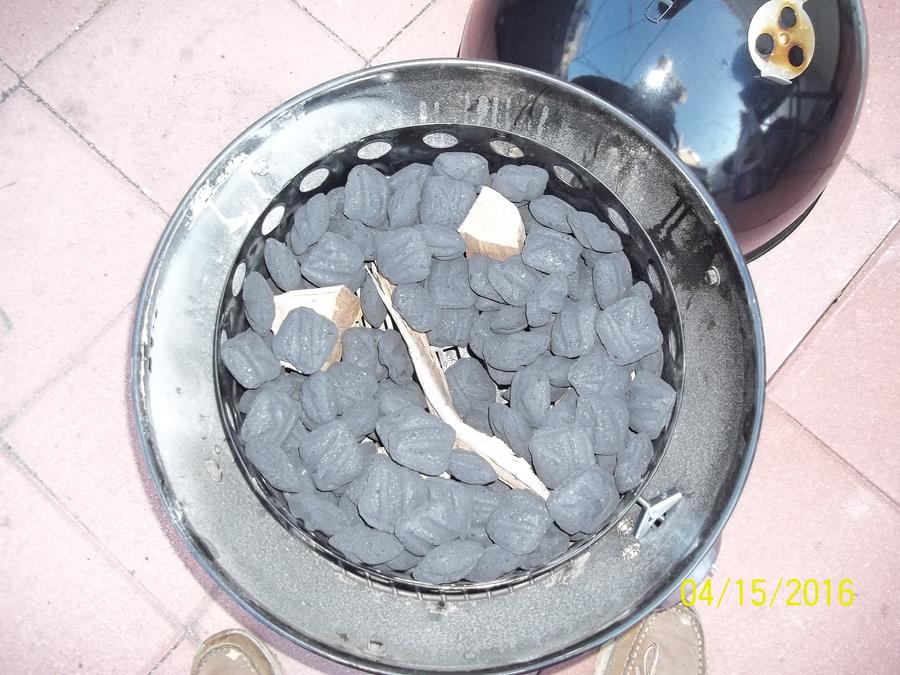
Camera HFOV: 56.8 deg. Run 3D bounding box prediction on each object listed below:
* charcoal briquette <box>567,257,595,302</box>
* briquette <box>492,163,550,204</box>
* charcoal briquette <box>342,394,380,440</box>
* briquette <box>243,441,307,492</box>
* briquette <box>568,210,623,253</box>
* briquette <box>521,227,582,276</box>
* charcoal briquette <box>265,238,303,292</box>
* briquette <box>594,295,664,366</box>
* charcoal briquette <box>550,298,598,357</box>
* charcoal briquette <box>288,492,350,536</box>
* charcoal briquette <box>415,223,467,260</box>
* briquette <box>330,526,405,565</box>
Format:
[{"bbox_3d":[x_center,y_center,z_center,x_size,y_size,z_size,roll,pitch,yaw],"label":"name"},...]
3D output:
[{"bbox_3d":[0.113,-0.050,0.735,0.050,0.030,0.050,-11,82,-5],"label":"charcoal briquette"},{"bbox_3d":[0.062,-0.138,0.747,0.053,0.028,0.053,-1,38,3],"label":"briquette"},{"bbox_3d":[-0.081,0.069,0.740,0.052,0.028,0.053,-17,109,-3],"label":"charcoal briquette"},{"bbox_3d":[-0.148,0.108,0.700,0.053,0.028,0.052,40,60,0],"label":"briquette"},{"bbox_3d":[0.129,-0.093,0.732,0.054,0.052,0.027,34,122,1],"label":"briquette"},{"bbox_3d":[0.088,-0.075,0.719,0.050,0.029,0.050,9,89,2],"label":"briquette"},{"bbox_3d":[-0.143,-0.063,0.715,0.028,0.052,0.053,-31,90,5],"label":"charcoal briquette"},{"bbox_3d":[0.146,-0.006,0.678,0.049,0.030,0.052,-36,71,19],"label":"briquette"},{"bbox_3d":[0.105,-0.009,0.705,0.050,0.030,0.050,-5,86,-17],"label":"charcoal briquette"},{"bbox_3d":[-0.112,0.150,0.715,0.053,0.028,0.052,31,58,-2],"label":"charcoal briquette"},{"bbox_3d":[-0.011,-0.086,0.728,0.050,0.030,0.050,7,47,-4],"label":"charcoal briquette"},{"bbox_3d":[-0.064,0.161,0.645,0.052,0.052,0.030,15,90,-31],"label":"briquette"}]

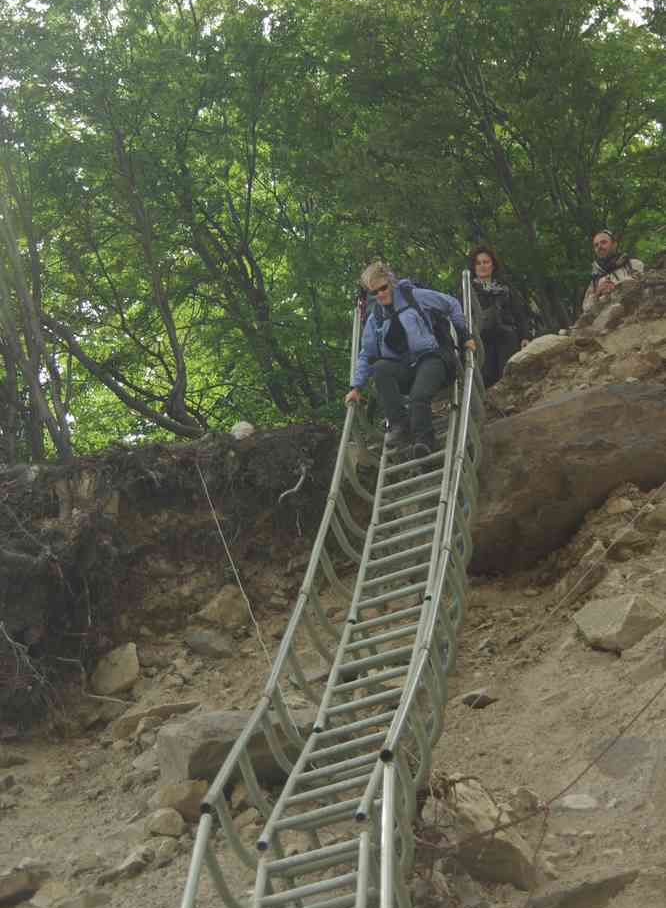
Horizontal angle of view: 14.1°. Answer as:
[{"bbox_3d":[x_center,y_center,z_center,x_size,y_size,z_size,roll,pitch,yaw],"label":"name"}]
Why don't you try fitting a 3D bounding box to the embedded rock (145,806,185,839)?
[{"bbox_3d":[-0.718,1.571,11.500,0.170,0.120,0.150,0,-18,0],"label":"embedded rock"}]

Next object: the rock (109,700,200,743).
[{"bbox_3d":[-0.854,1.279,12.900,0.410,0.170,0.260,0,-18,0],"label":"rock"}]

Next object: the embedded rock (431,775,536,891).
[{"bbox_3d":[0.626,1.590,11.300,0.450,0.420,0.380,0,-18,0],"label":"embedded rock"}]

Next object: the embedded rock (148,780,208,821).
[{"bbox_3d":[-0.670,1.503,11.700,0.270,0.180,0.220,0,-18,0],"label":"embedded rock"}]

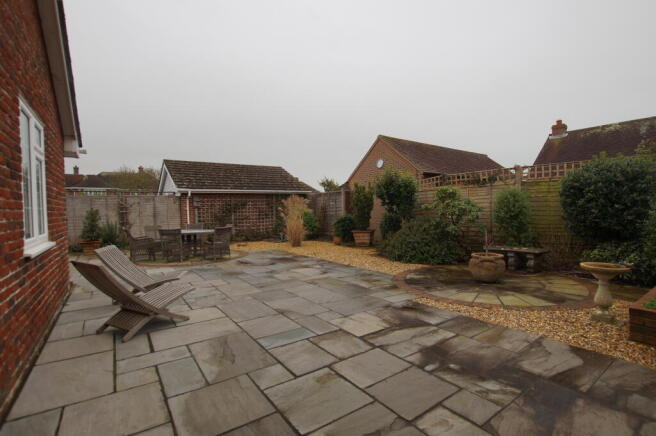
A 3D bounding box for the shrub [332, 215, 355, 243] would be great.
[{"bbox_3d":[0.588,0.417,11.050,0.750,1.120,0.800,-1,2,0],"label":"shrub"}]

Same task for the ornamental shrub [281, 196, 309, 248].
[{"bbox_3d":[-1.243,0.152,10.777,1.050,1.950,1.000,-1,1,0],"label":"ornamental shrub"}]

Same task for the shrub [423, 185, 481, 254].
[{"bbox_3d":[3.210,0.135,7.450,1.250,1.860,1.400,-2,2,-36],"label":"shrub"}]

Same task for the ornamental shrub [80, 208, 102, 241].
[{"bbox_3d":[-7.875,0.216,9.700,0.600,1.050,0.600,-2,2,-37],"label":"ornamental shrub"}]

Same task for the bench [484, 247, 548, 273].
[{"bbox_3d":[3.997,0.901,6.195,0.420,0.440,1.080,-2,2,-41],"label":"bench"}]

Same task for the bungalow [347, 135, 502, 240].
[{"bbox_3d":[4.950,-1.123,12.900,8.100,4.000,3.800,-2,2,-36],"label":"bungalow"}]

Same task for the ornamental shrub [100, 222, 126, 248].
[{"bbox_3d":[-7.398,0.566,10.000,0.780,0.980,0.750,-2,2,-37],"label":"ornamental shrub"}]

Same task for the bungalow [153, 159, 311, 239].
[{"bbox_3d":[-4.900,-0.863,14.800,5.900,3.550,6.100,-2,2,-36],"label":"bungalow"}]

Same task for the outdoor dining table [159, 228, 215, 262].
[{"bbox_3d":[-4.340,0.833,8.941,1.500,0.760,1.500,-2,2,-26],"label":"outdoor dining table"}]

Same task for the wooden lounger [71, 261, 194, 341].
[{"bbox_3d":[-2.209,0.871,3.389,0.580,0.820,1.030,0,2,31],"label":"wooden lounger"}]

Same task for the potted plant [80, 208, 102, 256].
[{"bbox_3d":[-7.119,0.414,8.750,0.550,1.420,0.530,-2,2,-36],"label":"potted plant"}]

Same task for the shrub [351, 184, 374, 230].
[{"bbox_3d":[1.255,-0.382,10.600,0.860,1.650,0.860,-1,1,0],"label":"shrub"}]

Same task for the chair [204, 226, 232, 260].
[{"bbox_3d":[-3.021,0.673,8.000,0.640,0.870,0.620,0,2,18],"label":"chair"}]

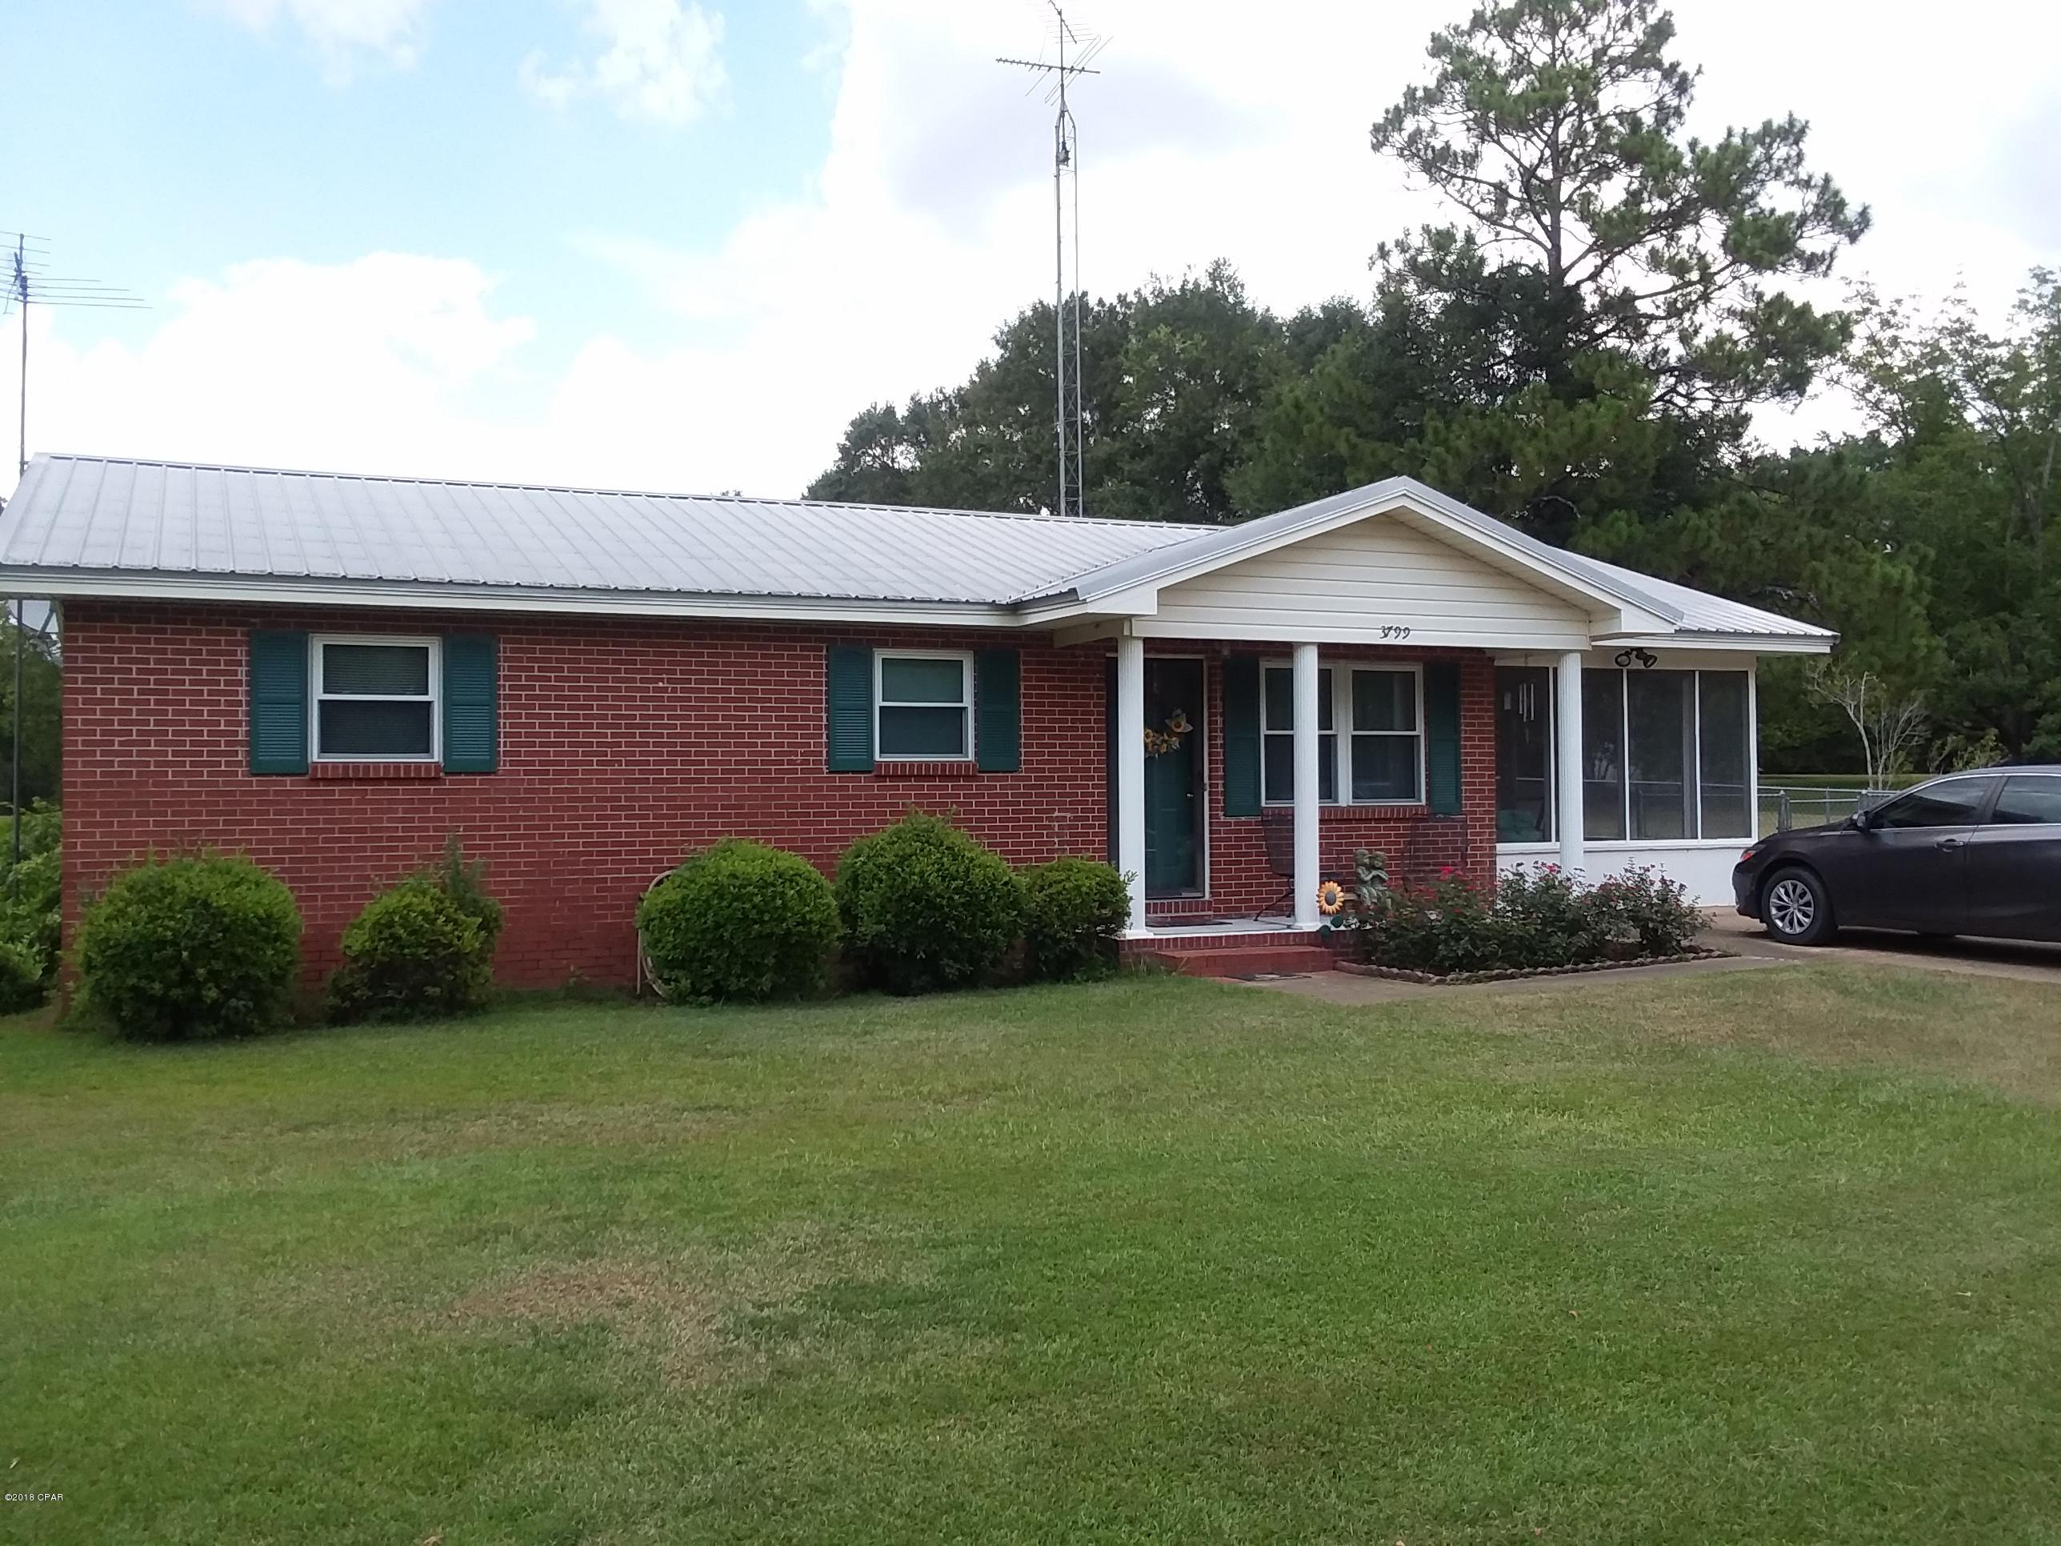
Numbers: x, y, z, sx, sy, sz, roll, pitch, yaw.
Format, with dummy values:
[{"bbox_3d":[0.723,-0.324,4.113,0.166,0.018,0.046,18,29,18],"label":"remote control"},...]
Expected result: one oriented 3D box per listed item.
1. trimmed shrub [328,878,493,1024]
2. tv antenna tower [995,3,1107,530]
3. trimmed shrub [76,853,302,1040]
[{"bbox_3d":[-4.093,1.180,11.400,1.046,0.934,1.003,0,0,-26],"label":"trimmed shrub"},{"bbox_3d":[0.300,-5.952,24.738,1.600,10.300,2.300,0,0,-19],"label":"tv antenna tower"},{"bbox_3d":[-5.282,1.093,10.850,1.353,1.133,1.298,0,0,-26],"label":"trimmed shrub"}]

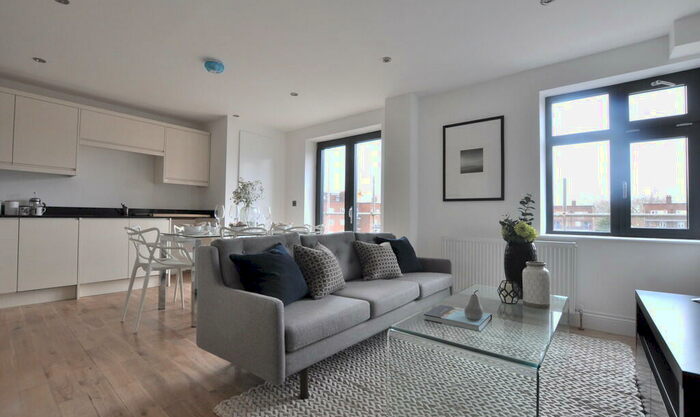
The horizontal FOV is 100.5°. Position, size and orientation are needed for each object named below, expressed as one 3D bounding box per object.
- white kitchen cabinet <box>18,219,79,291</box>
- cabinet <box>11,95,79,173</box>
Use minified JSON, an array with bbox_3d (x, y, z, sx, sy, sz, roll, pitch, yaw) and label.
[{"bbox_3d":[-3.256,0.456,3.131,0.580,0.708,0.422,0,-2,40],"label":"white kitchen cabinet"},{"bbox_3d":[-3.416,-0.769,3.276,0.330,0.770,0.475,0,-2,40],"label":"cabinet"}]

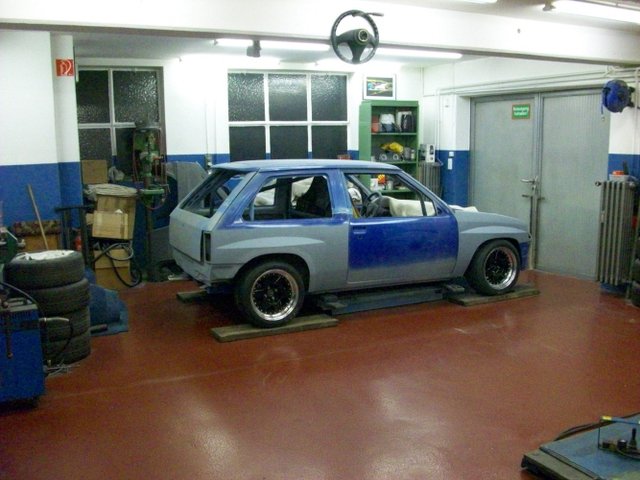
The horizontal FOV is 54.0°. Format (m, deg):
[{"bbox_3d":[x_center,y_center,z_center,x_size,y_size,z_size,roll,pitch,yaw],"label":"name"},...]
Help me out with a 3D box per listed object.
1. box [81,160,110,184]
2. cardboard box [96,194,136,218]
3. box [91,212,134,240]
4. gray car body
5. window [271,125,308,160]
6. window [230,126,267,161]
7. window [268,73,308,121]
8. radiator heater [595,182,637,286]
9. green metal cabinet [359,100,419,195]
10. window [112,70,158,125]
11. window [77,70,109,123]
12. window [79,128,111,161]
[{"bbox_3d":[-2.496,-0.738,6.992,0.270,0.280,0.200,-5,10,-25],"label":"box"},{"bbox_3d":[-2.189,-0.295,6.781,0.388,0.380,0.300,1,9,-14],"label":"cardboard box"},{"bbox_3d":[-2.268,-0.154,6.830,0.360,0.300,0.250,1,9,12],"label":"box"},{"bbox_3d":[0.358,-0.227,6.179,3.450,1.160,1.540,-5,10,-24],"label":"gray car body"},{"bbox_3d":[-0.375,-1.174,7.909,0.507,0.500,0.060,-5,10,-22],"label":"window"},{"bbox_3d":[-0.897,-1.162,7.972,0.480,0.540,0.060,-5,10,-25],"label":"window"},{"bbox_3d":[-0.401,-1.768,7.806,0.501,0.559,0.060,-5,10,-22],"label":"window"},{"bbox_3d":[2.862,-0.074,6.077,0.180,1.000,0.280,-7,11,-32],"label":"radiator heater"},{"bbox_3d":[0.946,-0.838,8.601,0.750,2.050,0.380,-5,10,-25],"label":"green metal cabinet"},{"bbox_3d":[-2.083,-1.610,7.109,0.504,0.598,0.060,-5,10,-22],"label":"window"},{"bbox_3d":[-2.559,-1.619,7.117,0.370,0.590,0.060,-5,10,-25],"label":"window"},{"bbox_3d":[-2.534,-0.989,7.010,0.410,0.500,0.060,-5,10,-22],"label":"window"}]

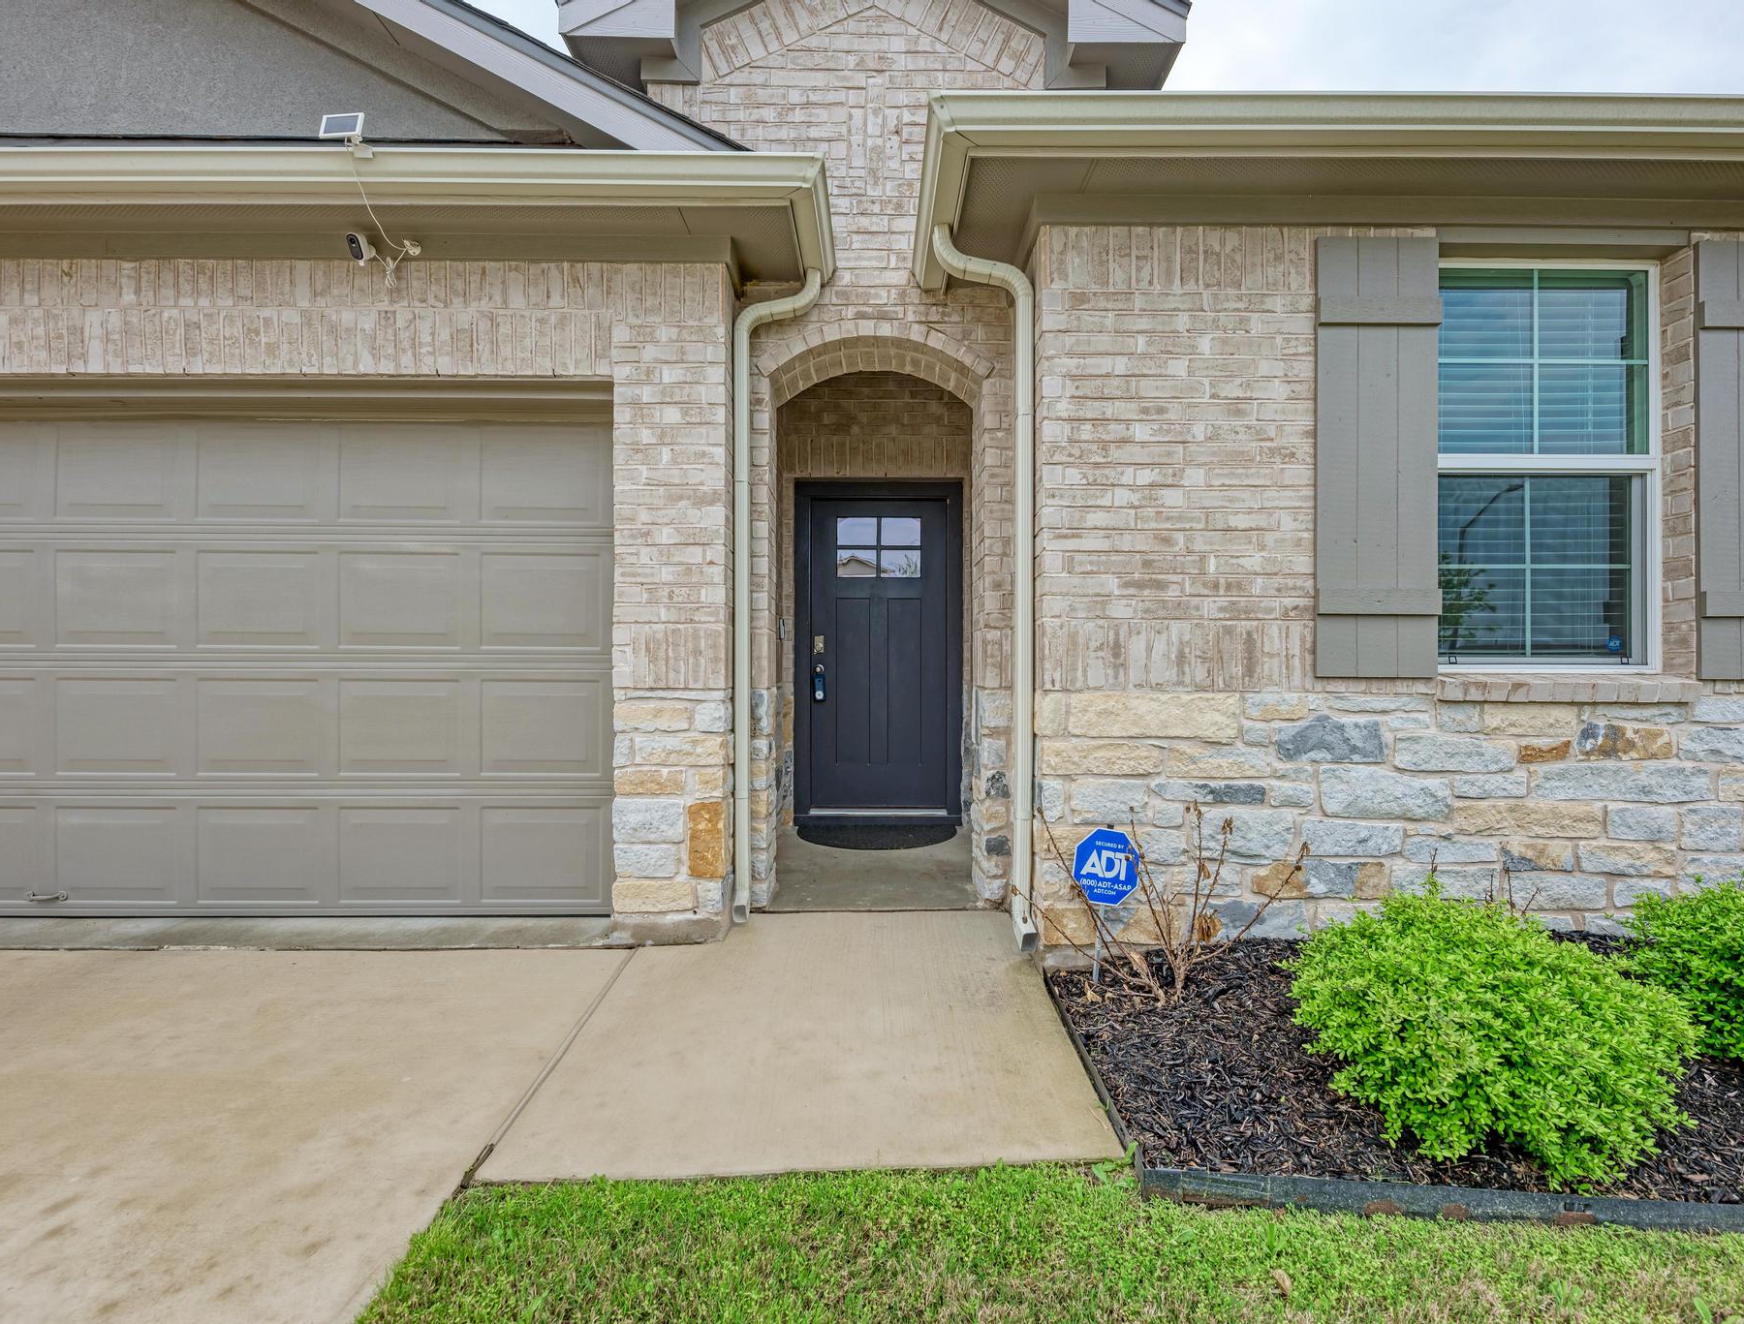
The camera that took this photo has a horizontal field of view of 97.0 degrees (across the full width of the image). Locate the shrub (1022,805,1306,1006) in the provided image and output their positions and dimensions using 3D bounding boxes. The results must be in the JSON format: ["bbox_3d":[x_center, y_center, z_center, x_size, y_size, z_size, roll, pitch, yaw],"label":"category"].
[{"bbox_3d":[0.905,0.750,2.390,0.880,0.610,0.660,0,0,0],"label":"shrub"}]

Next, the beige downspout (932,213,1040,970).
[{"bbox_3d":[0.418,-0.288,2.860,0.375,2.690,0.160,0,0,0],"label":"beige downspout"}]

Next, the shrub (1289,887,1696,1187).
[{"bbox_3d":[1.450,0.830,1.880,0.770,0.520,0.760,0,0,0],"label":"shrub"}]

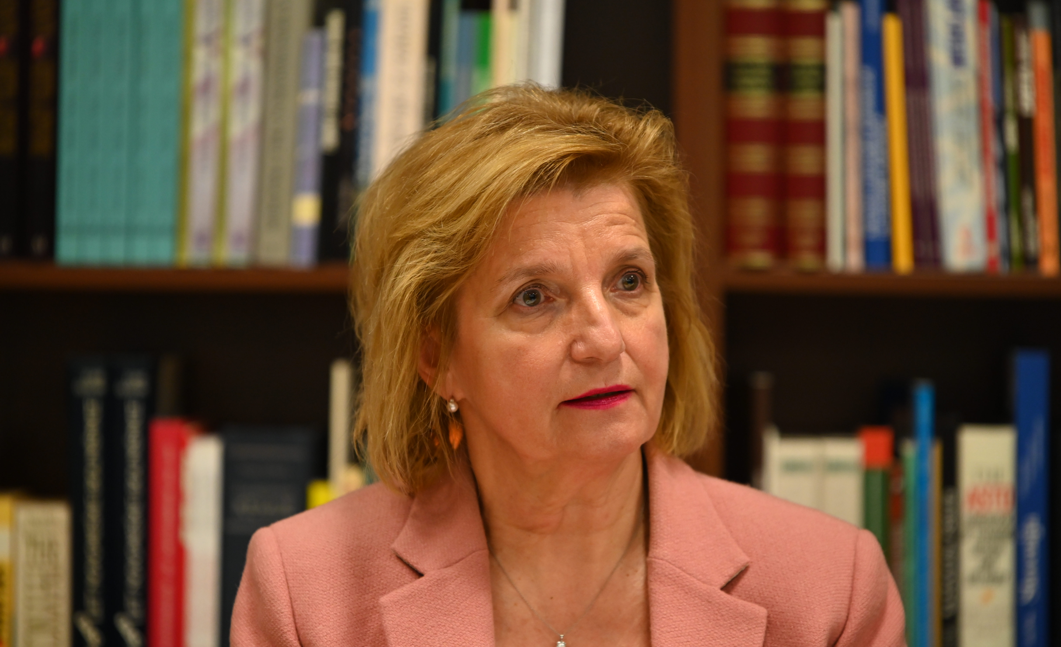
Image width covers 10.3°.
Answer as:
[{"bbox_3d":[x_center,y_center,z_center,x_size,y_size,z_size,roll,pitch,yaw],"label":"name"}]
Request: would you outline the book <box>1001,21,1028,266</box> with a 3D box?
[{"bbox_3d":[0.412,-0.157,5.088,0.013,0.217,0.150,-3,2,0],"label":"book"}]

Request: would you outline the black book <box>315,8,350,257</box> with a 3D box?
[{"bbox_3d":[-0.169,-0.163,5.088,0.019,0.218,0.150,2,2,0],"label":"black book"}]

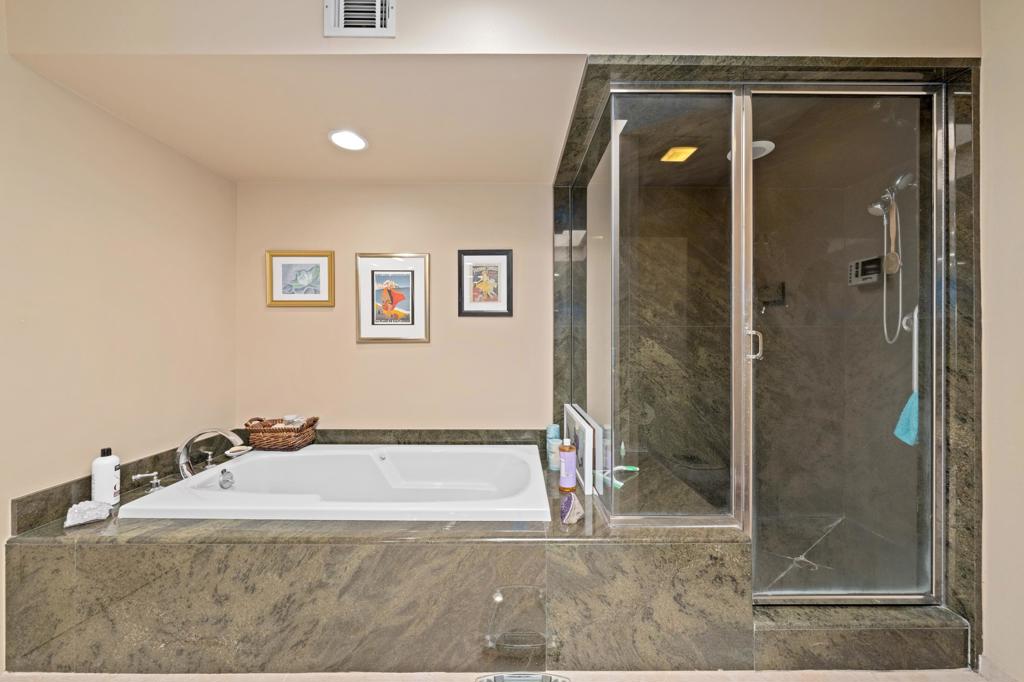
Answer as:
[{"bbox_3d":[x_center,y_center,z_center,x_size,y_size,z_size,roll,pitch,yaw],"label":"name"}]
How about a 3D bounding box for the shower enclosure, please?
[{"bbox_3d":[0.976,0.013,1.858,1.240,1.929,0.996,0,0,0],"label":"shower enclosure"}]

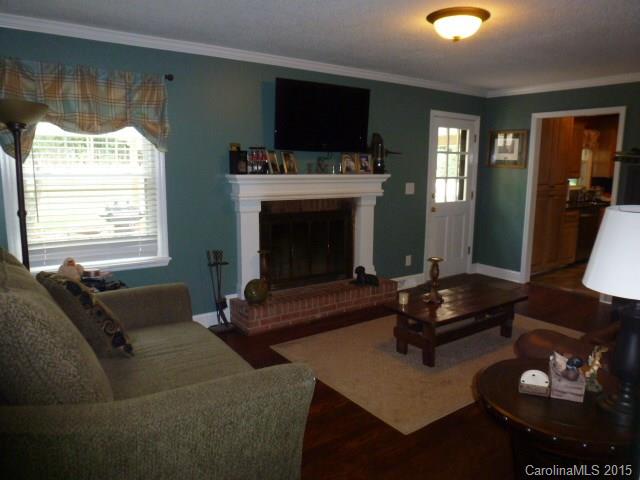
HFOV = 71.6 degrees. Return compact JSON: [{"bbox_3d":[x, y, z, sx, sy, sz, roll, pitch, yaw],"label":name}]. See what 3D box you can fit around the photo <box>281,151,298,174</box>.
[{"bbox_3d":[-0.280,-0.707,4.072,0.150,0.210,0.035,-8,1,-42],"label":"photo"}]

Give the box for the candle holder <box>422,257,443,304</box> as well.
[{"bbox_3d":[0.918,0.312,3.522,0.145,0.360,0.145,-6,12,-34],"label":"candle holder"}]

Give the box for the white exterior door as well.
[{"bbox_3d":[1.676,-0.523,5.605,0.940,2.100,0.080,-6,12,-34],"label":"white exterior door"}]

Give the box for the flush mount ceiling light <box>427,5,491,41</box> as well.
[{"bbox_3d":[0.872,-1.343,2.807,0.390,0.155,0.390,0,10,0],"label":"flush mount ceiling light"}]

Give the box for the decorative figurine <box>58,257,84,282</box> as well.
[{"bbox_3d":[-1.692,0.218,3.050,0.140,0.190,0.125,-9,13,-42],"label":"decorative figurine"}]

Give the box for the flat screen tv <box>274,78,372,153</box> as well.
[{"bbox_3d":[0.048,-1.158,4.241,1.060,0.610,0.065,-6,12,-34],"label":"flat screen tv"}]

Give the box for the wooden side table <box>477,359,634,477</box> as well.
[{"bbox_3d":[0.916,0.869,1.757,0.650,0.580,0.650,1,10,0],"label":"wooden side table"}]

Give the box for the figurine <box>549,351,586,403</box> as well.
[{"bbox_3d":[0.966,0.536,1.726,0.108,0.145,0.085,4,11,21],"label":"figurine"}]

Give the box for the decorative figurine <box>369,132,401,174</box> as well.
[{"bbox_3d":[0.662,-0.900,4.652,0.370,0.420,0.140,-3,10,-22],"label":"decorative figurine"}]

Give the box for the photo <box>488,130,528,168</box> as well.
[{"bbox_3d":[2.375,-1.145,5.606,0.030,0.465,0.525,-6,12,-34],"label":"photo"}]

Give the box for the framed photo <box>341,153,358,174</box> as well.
[{"bbox_3d":[0.294,-0.765,4.440,0.170,0.210,0.035,-2,2,-17],"label":"framed photo"}]

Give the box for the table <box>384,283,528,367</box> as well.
[{"bbox_3d":[1.134,0.689,3.682,1.150,0.380,0.560,-6,12,-34],"label":"table"}]

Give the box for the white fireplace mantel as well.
[{"bbox_3d":[-0.035,-0.078,4.413,1.790,1.130,0.200,-6,12,-34],"label":"white fireplace mantel"}]

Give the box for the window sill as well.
[{"bbox_3d":[-1.710,0.218,3.407,1.120,0.070,0.120,-6,12,-34],"label":"window sill"}]

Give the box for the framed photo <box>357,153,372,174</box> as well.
[{"bbox_3d":[0.462,-0.785,4.555,0.175,0.215,0.035,-3,0,-22],"label":"framed photo"}]

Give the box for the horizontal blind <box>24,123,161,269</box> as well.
[{"bbox_3d":[-1.697,-0.395,3.279,0.970,1.170,0.060,-6,12,-34],"label":"horizontal blind"}]

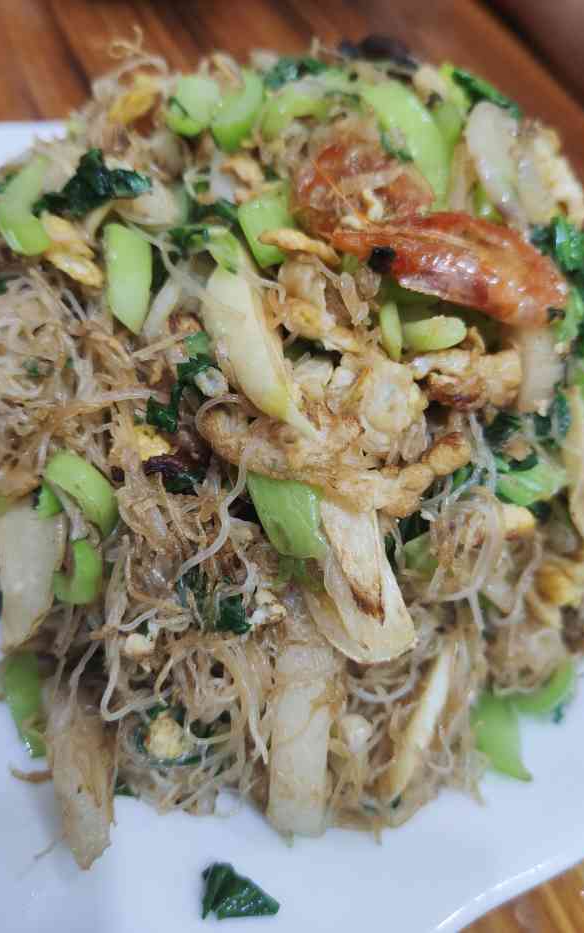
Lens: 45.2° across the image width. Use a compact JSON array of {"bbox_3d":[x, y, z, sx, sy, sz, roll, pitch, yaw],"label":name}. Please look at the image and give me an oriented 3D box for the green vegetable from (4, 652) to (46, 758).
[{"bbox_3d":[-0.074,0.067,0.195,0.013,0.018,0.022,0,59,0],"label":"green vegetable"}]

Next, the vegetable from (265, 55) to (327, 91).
[{"bbox_3d":[0.002,-0.150,0.267,0.024,0.010,0.012,0,59,0],"label":"vegetable"}]

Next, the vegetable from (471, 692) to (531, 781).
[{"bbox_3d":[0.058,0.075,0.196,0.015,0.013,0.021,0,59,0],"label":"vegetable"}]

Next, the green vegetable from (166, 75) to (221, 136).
[{"bbox_3d":[-0.024,-0.087,0.172,0.011,0.012,0.015,19,86,1],"label":"green vegetable"}]

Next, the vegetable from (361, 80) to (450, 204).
[{"bbox_3d":[0.026,-0.074,0.163,0.010,0.010,0.031,-27,86,0],"label":"vegetable"}]

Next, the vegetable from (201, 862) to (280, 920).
[{"bbox_3d":[-0.012,0.101,0.167,0.018,0.006,0.010,17,61,10],"label":"vegetable"}]

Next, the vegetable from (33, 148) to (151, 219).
[{"bbox_3d":[-0.045,-0.063,0.161,0.025,0.010,0.012,-15,86,-1],"label":"vegetable"}]

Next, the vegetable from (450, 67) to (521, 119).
[{"bbox_3d":[0.052,-0.099,0.191,0.007,0.010,0.025,-32,65,-17],"label":"vegetable"}]

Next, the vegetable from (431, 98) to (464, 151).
[{"bbox_3d":[0.037,-0.081,0.170,0.007,0.010,0.013,-9,85,-1],"label":"vegetable"}]

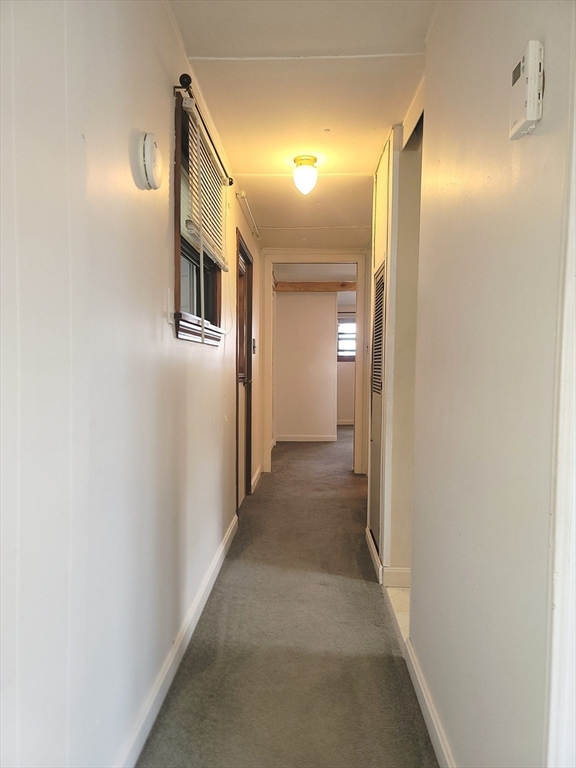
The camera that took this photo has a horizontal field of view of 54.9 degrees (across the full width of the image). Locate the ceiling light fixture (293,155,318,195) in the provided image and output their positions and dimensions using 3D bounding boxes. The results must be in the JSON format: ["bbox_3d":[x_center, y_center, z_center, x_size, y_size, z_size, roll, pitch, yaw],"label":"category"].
[{"bbox_3d":[0.093,-1.065,2.867,0.132,0.183,0.133,1,3,2],"label":"ceiling light fixture"}]

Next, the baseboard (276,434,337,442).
[{"bbox_3d":[0.243,0.710,7.203,0.779,0.085,0.016,1,3,2],"label":"baseboard"}]

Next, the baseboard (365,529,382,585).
[{"bbox_3d":[0.464,0.901,3.033,0.015,0.086,0.729,1,3,2],"label":"baseboard"}]

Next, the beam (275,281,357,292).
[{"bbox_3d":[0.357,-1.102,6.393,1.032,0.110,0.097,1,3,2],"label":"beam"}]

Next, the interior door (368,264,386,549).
[{"bbox_3d":[0.498,0.121,3.057,0.026,1.494,0.473,1,3,2],"label":"interior door"}]

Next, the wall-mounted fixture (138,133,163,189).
[{"bbox_3d":[-0.363,-0.603,1.498,0.039,0.136,0.135,1,3,2],"label":"wall-mounted fixture"}]

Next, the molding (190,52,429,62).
[{"bbox_3d":[0.051,-1.109,1.888,0.824,0.009,0.024,1,3,2],"label":"molding"}]

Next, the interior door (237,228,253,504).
[{"bbox_3d":[-0.323,-0.048,3.939,0.059,1.827,0.924,1,3,2],"label":"interior door"}]

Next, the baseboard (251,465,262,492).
[{"bbox_3d":[-0.282,0.810,4.837,0.017,0.086,0.839,1,3,2],"label":"baseboard"}]

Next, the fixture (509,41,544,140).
[{"bbox_3d":[0.409,-0.500,0.952,0.028,0.128,0.085,1,3,2],"label":"fixture"}]

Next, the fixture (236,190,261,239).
[{"bbox_3d":[-0.264,-1.152,3.849,0.060,0.043,1.172,1,3,2],"label":"fixture"}]

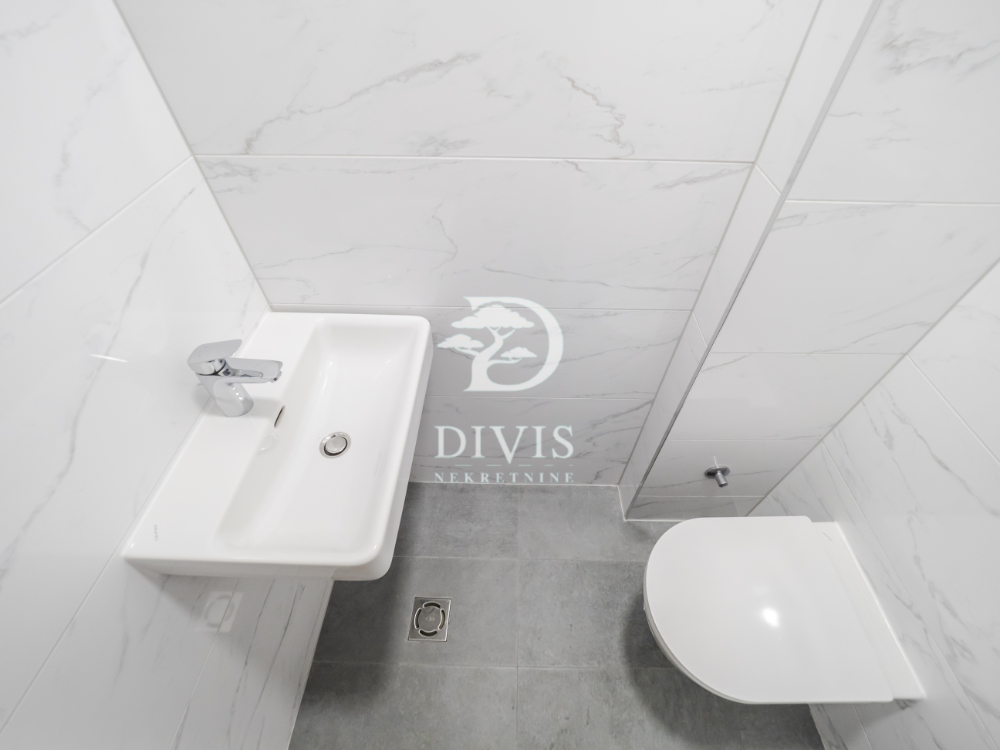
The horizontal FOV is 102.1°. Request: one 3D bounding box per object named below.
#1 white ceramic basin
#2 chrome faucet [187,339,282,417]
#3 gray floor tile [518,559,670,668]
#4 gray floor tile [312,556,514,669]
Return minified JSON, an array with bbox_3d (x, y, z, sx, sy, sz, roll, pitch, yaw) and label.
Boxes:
[{"bbox_3d":[-0.357,0.115,0.834,0.400,0.160,0.555,1,48,1],"label":"white ceramic basin"},{"bbox_3d":[-0.455,0.010,0.729,0.154,0.155,0.047,1,47,1],"label":"chrome faucet"},{"bbox_3d":[0.358,0.746,1.279,0.600,0.010,0.300,1,47,1],"label":"gray floor tile"},{"bbox_3d":[-0.244,0.740,1.290,0.601,0.010,0.300,1,47,1],"label":"gray floor tile"}]

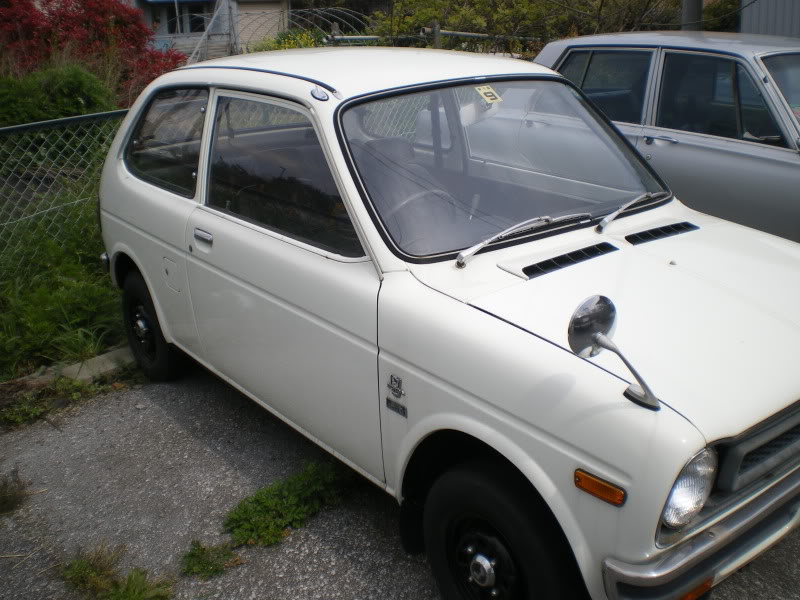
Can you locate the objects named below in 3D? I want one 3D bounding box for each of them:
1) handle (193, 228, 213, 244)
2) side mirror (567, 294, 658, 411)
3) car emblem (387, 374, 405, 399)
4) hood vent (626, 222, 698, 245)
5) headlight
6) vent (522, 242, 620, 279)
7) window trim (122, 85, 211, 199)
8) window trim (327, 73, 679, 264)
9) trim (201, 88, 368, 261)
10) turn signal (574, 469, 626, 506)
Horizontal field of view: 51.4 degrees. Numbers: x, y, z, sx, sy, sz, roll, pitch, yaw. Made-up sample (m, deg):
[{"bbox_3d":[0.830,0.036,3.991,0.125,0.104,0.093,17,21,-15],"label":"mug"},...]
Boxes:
[{"bbox_3d":[-0.656,-0.208,2.777,0.030,0.040,0.128,-13,23,-37],"label":"handle"},{"bbox_3d":[0.416,0.099,1.605,0.150,0.210,0.180,-16,25,-36],"label":"side mirror"},{"bbox_3d":[-0.013,0.218,2.075,0.010,0.062,0.068,-16,25,-36],"label":"car emblem"},{"bbox_3d":[0.746,-0.187,2.349,0.330,0.025,0.055,-16,32,-36],"label":"hood vent"},{"bbox_3d":[0.590,0.384,1.698,0.170,0.170,0.075,-14,24,-33],"label":"headlight"},{"bbox_3d":[0.434,-0.099,2.115,0.330,0.025,0.055,-16,32,-36],"label":"vent"},{"bbox_3d":[-0.884,-0.622,3.092,0.070,0.390,0.690,5,12,-38],"label":"window trim"},{"bbox_3d":[0.340,-0.428,2.458,1.150,0.100,0.600,-16,67,-36],"label":"window trim"},{"bbox_3d":[-0.371,-0.396,2.474,0.060,0.410,1.040,4,13,-41],"label":"trim"},{"bbox_3d":[0.386,0.364,1.612,0.022,0.042,0.118,-18,26,-40],"label":"turn signal"}]

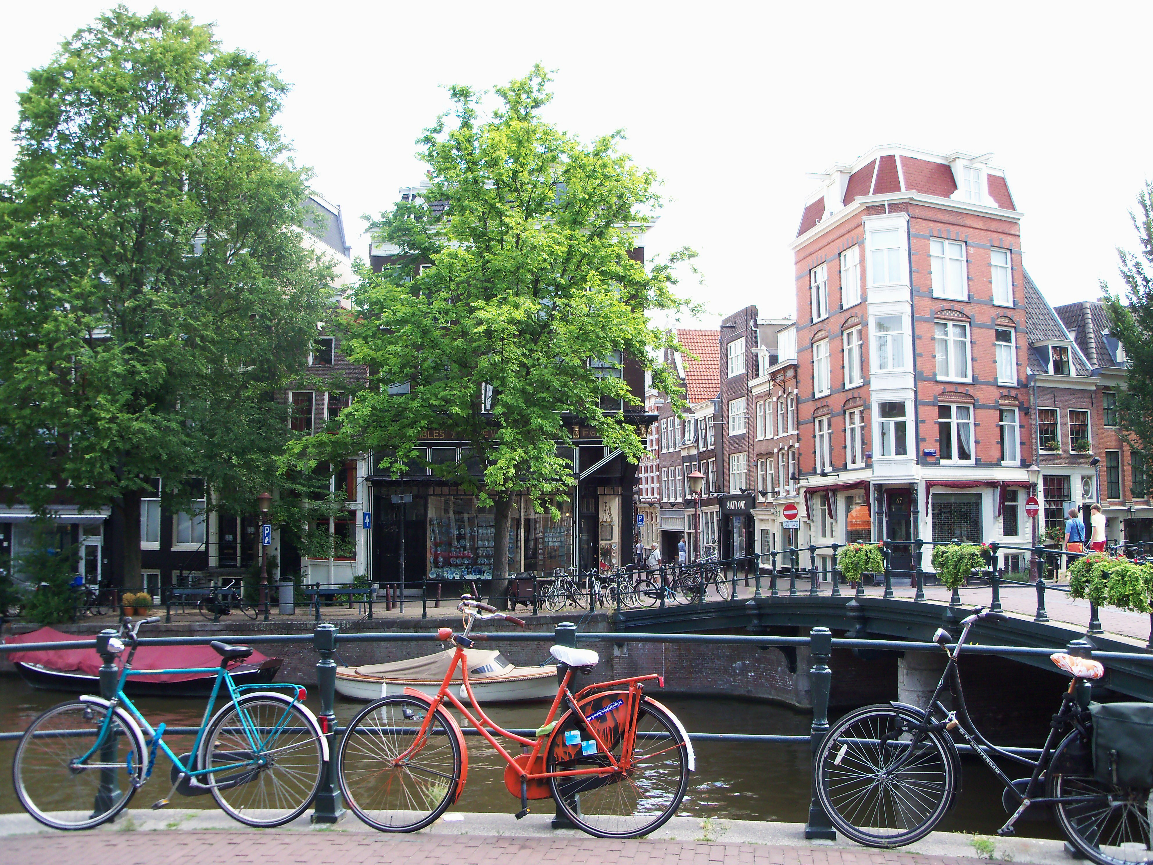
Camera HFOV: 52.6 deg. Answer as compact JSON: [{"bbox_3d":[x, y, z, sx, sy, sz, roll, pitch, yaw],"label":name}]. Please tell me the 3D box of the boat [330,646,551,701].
[{"bbox_3d":[-3.278,6.185,30.199,6.200,1.420,2.100,-2,-5,13],"label":"boat"}]

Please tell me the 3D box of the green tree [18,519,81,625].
[{"bbox_3d":[-15.937,4.131,35.334,1.800,3.200,1.900,0,-5,0],"label":"green tree"}]

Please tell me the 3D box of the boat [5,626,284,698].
[{"bbox_3d":[-12.383,6.452,32.913,8.800,1.700,2.350,-3,-5,19],"label":"boat"}]

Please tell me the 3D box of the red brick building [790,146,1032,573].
[{"bbox_3d":[13.157,-2.420,46.915,7.700,16.600,7.900,1,-5,-22],"label":"red brick building"}]

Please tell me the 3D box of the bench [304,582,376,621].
[{"bbox_3d":[-6.990,5.006,34.610,2.150,0.800,0.650,-1,-5,8],"label":"bench"}]

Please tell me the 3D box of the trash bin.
[{"bbox_3d":[-8.728,4.920,35.135,0.500,1.118,0.500,-1,-5,0],"label":"trash bin"}]

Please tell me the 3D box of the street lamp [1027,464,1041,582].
[{"bbox_3d":[14.208,2.870,36.355,0.500,3.700,0.500,0,-5,0],"label":"street lamp"}]

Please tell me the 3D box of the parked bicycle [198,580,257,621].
[{"bbox_3d":[-9.967,4.796,33.407,1.760,1.150,0.600,-1,-5,12],"label":"parked bicycle"}]

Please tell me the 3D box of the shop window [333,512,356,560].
[{"bbox_3d":[-8.541,3.857,42.842,0.870,1.750,0.200,-2,-5,6],"label":"shop window"}]

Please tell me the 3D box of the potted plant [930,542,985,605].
[{"bbox_3d":[6.192,2.227,18.900,0.560,0.880,0.950,0,-5,-10],"label":"potted plant"}]

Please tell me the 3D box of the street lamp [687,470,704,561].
[{"bbox_3d":[3.441,2.916,33.654,0.500,3.680,0.500,0,-5,0],"label":"street lamp"}]

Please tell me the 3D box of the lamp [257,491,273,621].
[{"bbox_3d":[-9.456,3.658,35.336,0.470,3.736,0.470,-1,-5,0],"label":"lamp"}]

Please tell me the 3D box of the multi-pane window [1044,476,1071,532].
[{"bbox_3d":[18.943,2.820,45.911,1.649,2.280,0.200,2,-5,-31],"label":"multi-pane window"}]

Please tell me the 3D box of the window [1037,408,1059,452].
[{"bbox_3d":[18.659,-0.071,45.997,1.335,1.760,0.200,2,-5,-31],"label":"window"}]

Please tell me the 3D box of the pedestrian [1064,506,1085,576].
[{"bbox_3d":[12.150,2.713,28.357,0.550,1.720,0.380,0,-5,-14],"label":"pedestrian"}]

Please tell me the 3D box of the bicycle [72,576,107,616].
[{"bbox_3d":[-15.630,5.295,37.533,1.750,1.180,0.600,-5,-6,42],"label":"bicycle"}]

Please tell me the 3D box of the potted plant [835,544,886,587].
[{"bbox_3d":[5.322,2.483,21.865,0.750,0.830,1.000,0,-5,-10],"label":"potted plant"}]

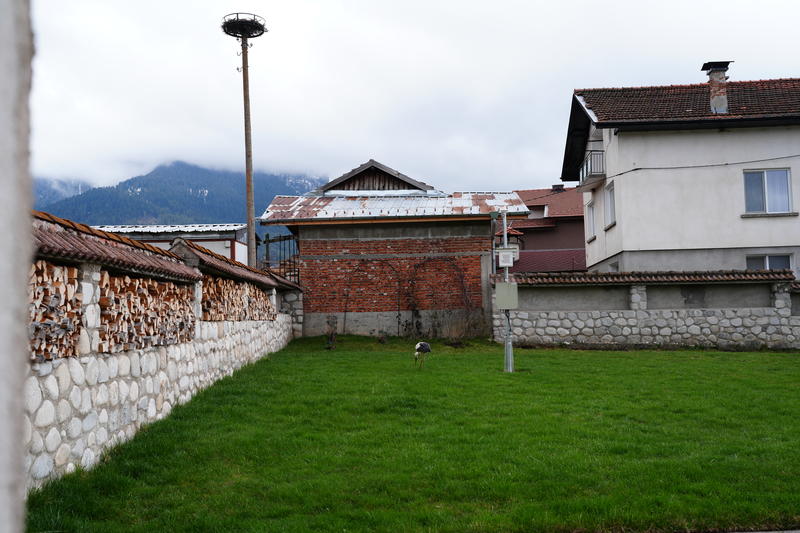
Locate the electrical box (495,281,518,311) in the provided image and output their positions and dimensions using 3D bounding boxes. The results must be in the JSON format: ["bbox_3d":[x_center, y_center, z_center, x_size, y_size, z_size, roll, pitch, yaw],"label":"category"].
[{"bbox_3d":[1.952,0.540,14.150,0.400,0.490,0.200,-1,-4,0],"label":"electrical box"}]

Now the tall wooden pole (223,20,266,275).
[{"bbox_3d":[-4.705,-2.751,24.270,1.350,10.160,1.350,-1,-4,0],"label":"tall wooden pole"}]

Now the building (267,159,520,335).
[{"bbox_3d":[-0.142,-0.588,25.953,7.830,5.850,6.600,-1,-4,0],"label":"building"}]

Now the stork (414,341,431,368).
[{"bbox_3d":[0.435,1.660,14.618,0.250,0.540,0.500,1,-4,-30],"label":"stork"}]

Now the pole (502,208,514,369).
[{"bbox_3d":[1.970,0.469,14.300,0.180,2.970,0.180,-1,-4,0],"label":"pole"}]

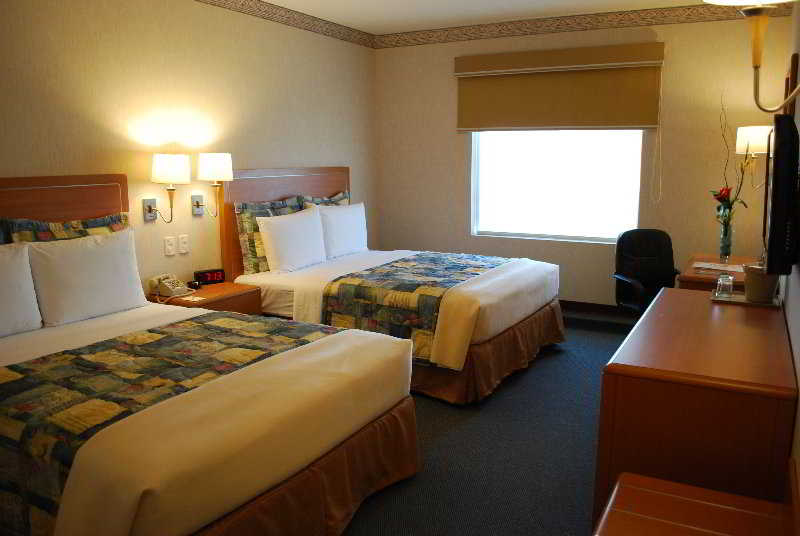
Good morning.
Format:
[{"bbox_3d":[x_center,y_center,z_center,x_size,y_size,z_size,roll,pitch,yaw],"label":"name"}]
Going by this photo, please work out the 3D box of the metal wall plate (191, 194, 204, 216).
[{"bbox_3d":[-1.356,-0.421,4.055,0.030,0.135,0.088,7,13,31],"label":"metal wall plate"}]

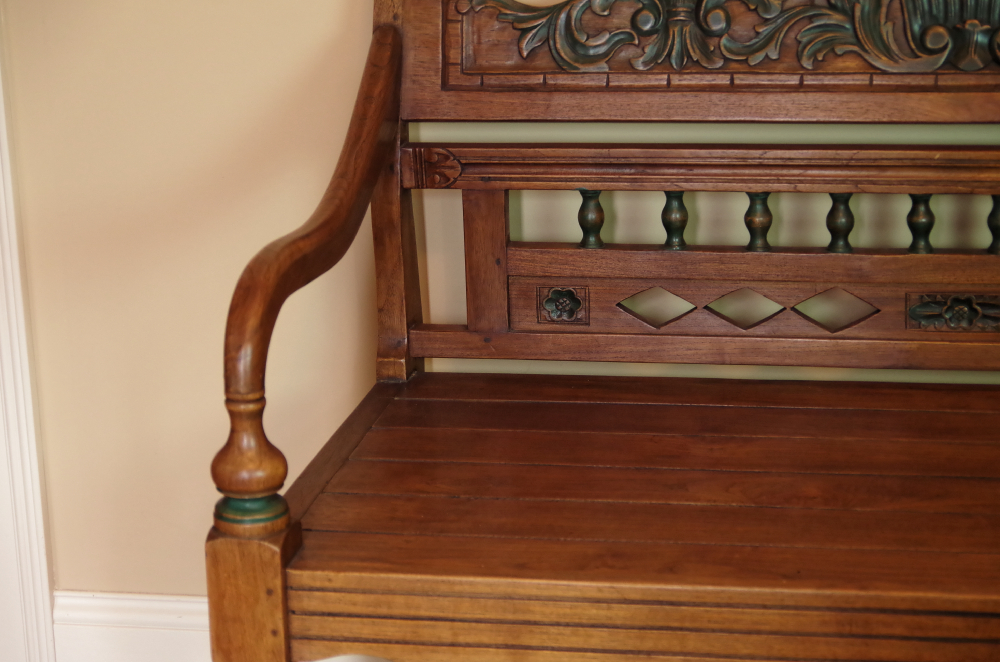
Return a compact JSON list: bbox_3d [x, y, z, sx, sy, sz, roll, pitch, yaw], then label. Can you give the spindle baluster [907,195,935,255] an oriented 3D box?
[{"bbox_3d":[0.409,-0.106,2.421,0.027,0.060,0.027,1,15,10],"label":"spindle baluster"}]

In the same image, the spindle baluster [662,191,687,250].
[{"bbox_3d":[0.173,-0.111,2.463,0.027,0.060,0.027,1,15,10],"label":"spindle baluster"}]

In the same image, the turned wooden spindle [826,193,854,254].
[{"bbox_3d":[0.333,-0.107,2.435,0.027,0.060,0.027,1,15,10],"label":"turned wooden spindle"}]

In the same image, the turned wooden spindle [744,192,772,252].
[{"bbox_3d":[0.254,-0.110,2.449,0.027,0.060,0.027,1,15,10],"label":"turned wooden spindle"}]

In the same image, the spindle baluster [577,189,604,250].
[{"bbox_3d":[0.091,-0.113,2.478,0.027,0.059,0.027,1,15,10],"label":"spindle baluster"}]

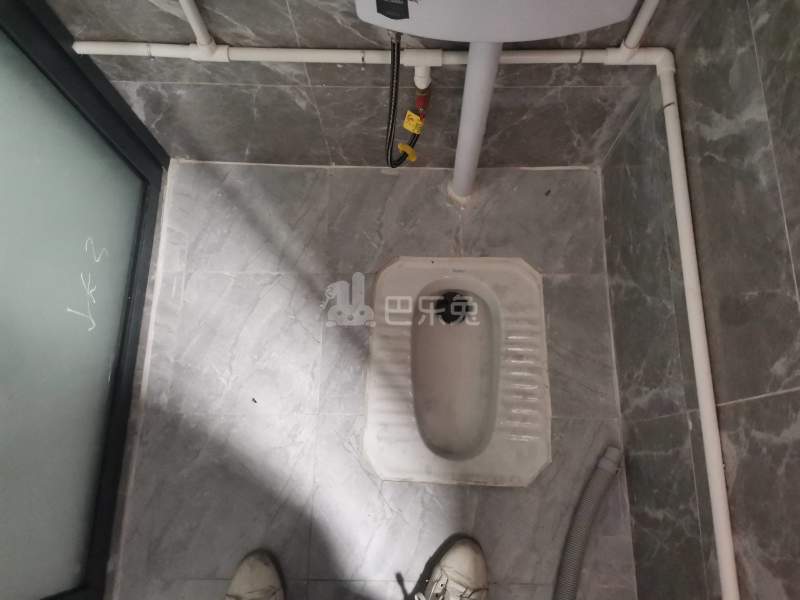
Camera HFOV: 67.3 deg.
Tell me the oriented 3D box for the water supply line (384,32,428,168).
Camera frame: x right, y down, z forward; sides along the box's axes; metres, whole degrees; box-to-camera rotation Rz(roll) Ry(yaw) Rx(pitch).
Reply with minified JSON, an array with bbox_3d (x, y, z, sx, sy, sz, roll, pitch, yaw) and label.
[{"bbox_3d":[0.011,-0.324,1.041,0.080,0.425,0.055,1,75,1],"label":"water supply line"}]

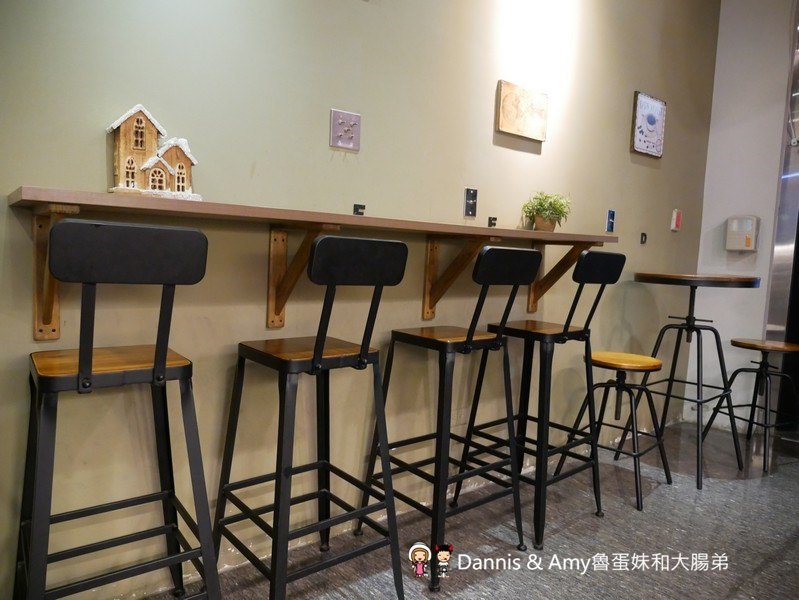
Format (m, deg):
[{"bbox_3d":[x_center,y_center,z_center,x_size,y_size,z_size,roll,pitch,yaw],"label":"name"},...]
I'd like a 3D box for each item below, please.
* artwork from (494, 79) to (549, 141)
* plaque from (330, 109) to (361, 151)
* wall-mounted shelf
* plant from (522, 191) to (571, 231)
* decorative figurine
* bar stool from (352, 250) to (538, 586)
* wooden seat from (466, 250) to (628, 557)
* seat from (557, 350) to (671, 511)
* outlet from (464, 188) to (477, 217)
[{"bbox_3d":[0.530,-0.811,2.395,0.305,0.205,0.029,-2,7,-38],"label":"artwork"},{"bbox_3d":[-0.181,-0.569,1.865,0.117,0.123,0.019,-2,7,-38],"label":"plaque"},{"bbox_3d":[-0.009,-0.080,1.847,2.091,0.347,0.355,-2,7,-38],"label":"wall-mounted shelf"},{"bbox_3d":[0.615,-0.366,2.337,0.196,0.187,0.192,-2,7,-38],"label":"plant"},{"bbox_3d":[-0.623,-0.363,1.416,0.213,0.241,0.109,-2,7,-38],"label":"decorative figurine"},{"bbox_3d":[0.178,0.344,1.941,0.456,1.063,0.484,-2,7,-39],"label":"bar stool"},{"bbox_3d":[0.561,0.336,2.216,0.456,1.063,0.484,-2,7,-40],"label":"wooden seat"},{"bbox_3d":[1.038,0.563,2.585,0.411,0.585,0.411,-2,7,-38],"label":"seat"},{"bbox_3d":[0.290,-0.397,2.268,0.071,0.115,0.010,-2,7,-38],"label":"outlet"}]

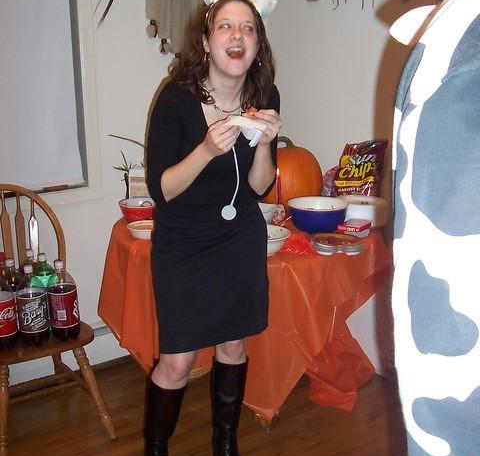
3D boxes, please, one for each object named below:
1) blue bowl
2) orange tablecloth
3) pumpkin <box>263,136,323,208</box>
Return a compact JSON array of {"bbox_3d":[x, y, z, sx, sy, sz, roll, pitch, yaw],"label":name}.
[{"bbox_3d":[0.330,-0.060,2.921,0.245,0.107,0.245,0,16,0],"label":"blue bowl"},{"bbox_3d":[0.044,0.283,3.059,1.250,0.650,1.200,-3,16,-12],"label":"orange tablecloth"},{"bbox_3d":[0.221,-0.266,3.248,0.345,0.325,0.345,0,16,0],"label":"pumpkin"}]

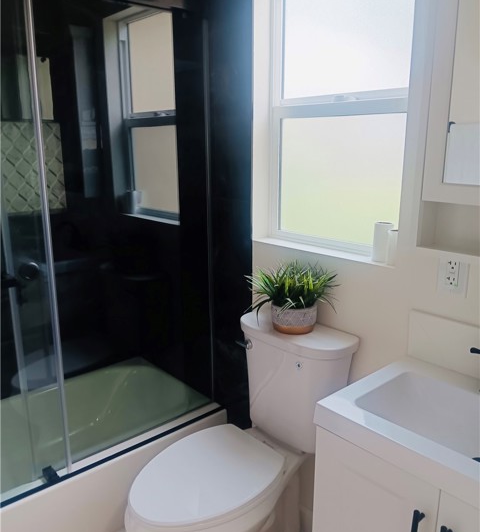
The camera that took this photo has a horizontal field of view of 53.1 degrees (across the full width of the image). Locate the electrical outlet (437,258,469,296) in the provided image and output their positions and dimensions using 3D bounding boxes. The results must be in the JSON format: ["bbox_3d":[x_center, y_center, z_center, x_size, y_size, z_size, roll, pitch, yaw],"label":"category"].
[{"bbox_3d":[0.549,0.023,1.246,0.012,0.115,0.078,-12,17,-41],"label":"electrical outlet"}]

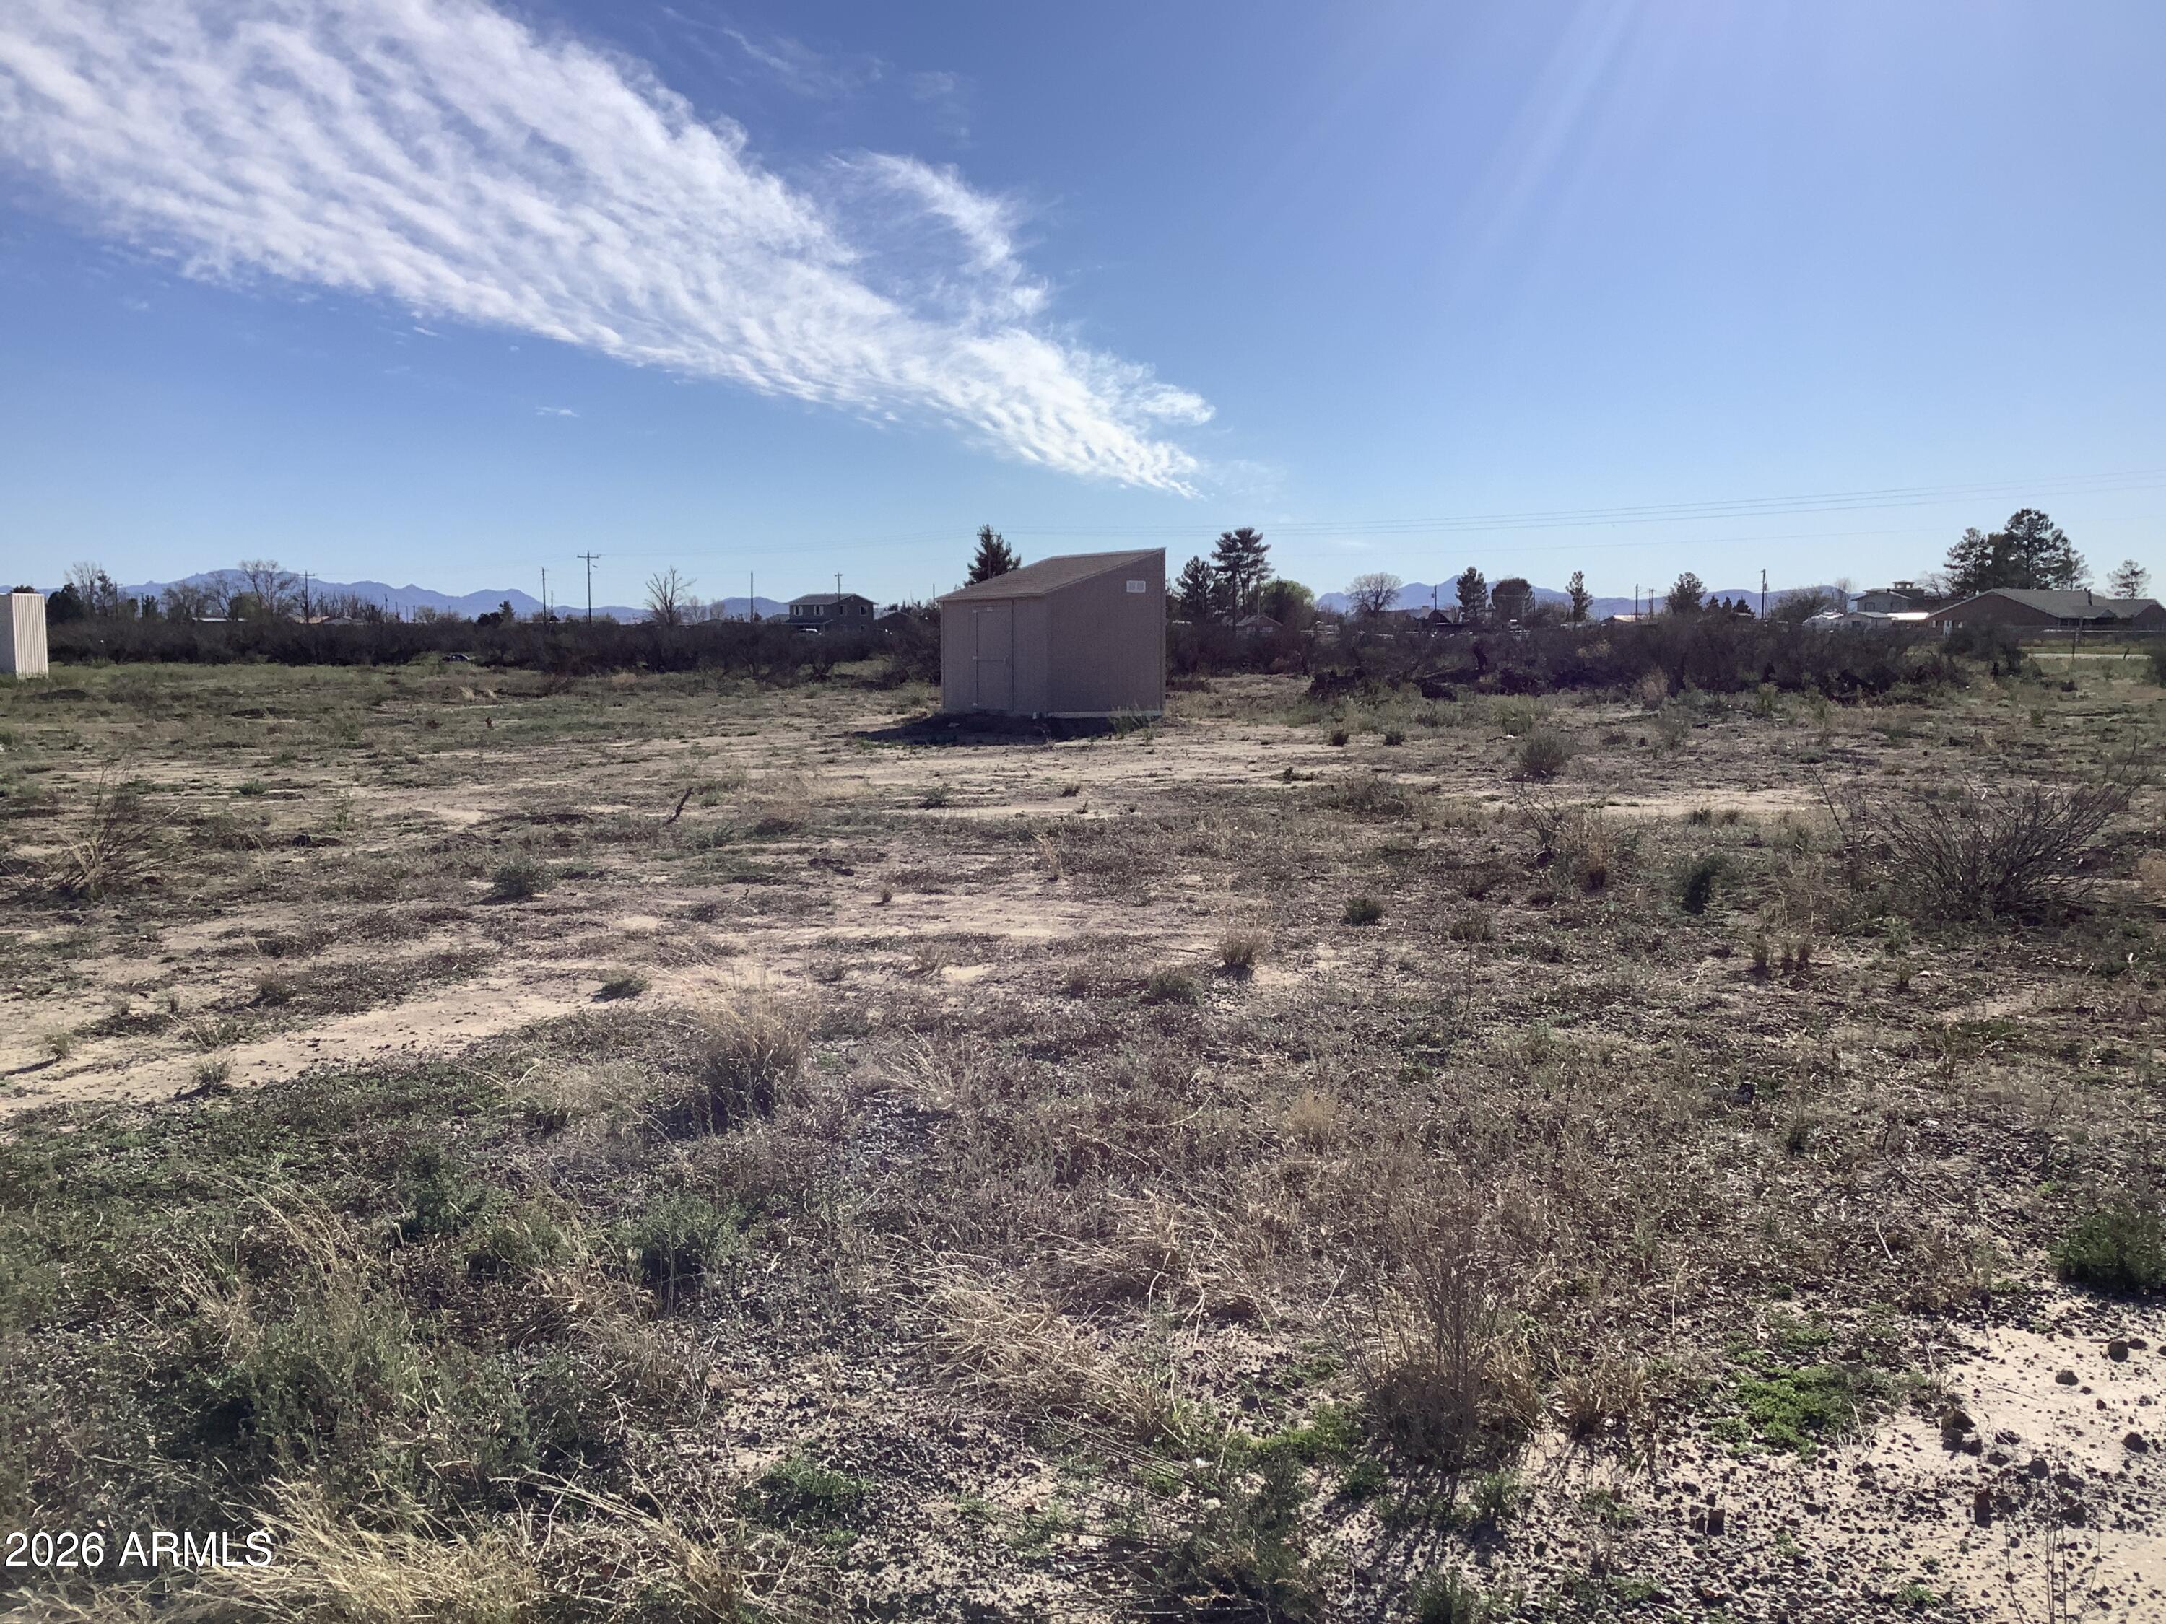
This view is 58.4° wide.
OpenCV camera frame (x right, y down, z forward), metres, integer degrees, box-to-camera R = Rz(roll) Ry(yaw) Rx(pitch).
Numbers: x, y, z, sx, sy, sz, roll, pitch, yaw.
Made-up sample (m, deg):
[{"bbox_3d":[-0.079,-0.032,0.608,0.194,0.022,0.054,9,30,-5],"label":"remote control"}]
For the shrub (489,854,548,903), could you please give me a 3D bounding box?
[{"bbox_3d":[-3.141,0.367,10.787,0.320,0.200,0.280,0,6,0],"label":"shrub"}]

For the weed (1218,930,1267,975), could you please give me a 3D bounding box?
[{"bbox_3d":[0.748,0.648,9.115,0.231,0.185,0.219,0,6,5],"label":"weed"}]

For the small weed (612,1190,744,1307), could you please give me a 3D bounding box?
[{"bbox_3d":[-0.981,1.048,4.676,0.315,0.249,0.299,-1,6,-12],"label":"small weed"}]

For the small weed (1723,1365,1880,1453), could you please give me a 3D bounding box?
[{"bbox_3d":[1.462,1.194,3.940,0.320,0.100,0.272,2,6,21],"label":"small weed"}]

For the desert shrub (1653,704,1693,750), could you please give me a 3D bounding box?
[{"bbox_3d":[7.194,-1.028,23.639,0.450,0.510,0.420,0,6,0],"label":"desert shrub"}]

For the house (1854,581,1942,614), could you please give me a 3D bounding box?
[{"bbox_3d":[114.741,-28.776,273.501,11.500,7.800,9.500,0,6,0],"label":"house"}]

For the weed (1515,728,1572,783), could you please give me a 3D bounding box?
[{"bbox_3d":[4.777,-0.600,20.145,0.598,0.533,0.568,1,6,13],"label":"weed"}]

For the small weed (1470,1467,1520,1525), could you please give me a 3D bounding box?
[{"bbox_3d":[0.699,1.152,3.287,0.080,0.075,0.070,0,6,0],"label":"small weed"}]

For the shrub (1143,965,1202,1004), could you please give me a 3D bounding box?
[{"bbox_3d":[0.386,0.739,8.417,0.250,0.140,0.237,0,6,3],"label":"shrub"}]

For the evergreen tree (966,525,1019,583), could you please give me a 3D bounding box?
[{"bbox_3d":[-7.335,-18.157,153.968,5.000,9.600,5.000,0,6,0],"label":"evergreen tree"}]

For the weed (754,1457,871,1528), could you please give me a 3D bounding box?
[{"bbox_3d":[-0.462,1.157,3.319,0.195,0.060,0.160,0,6,0],"label":"weed"}]

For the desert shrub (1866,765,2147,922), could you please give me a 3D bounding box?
[{"bbox_3d":[4.830,0.143,10.246,1.320,0.750,1.100,0,6,0],"label":"desert shrub"}]

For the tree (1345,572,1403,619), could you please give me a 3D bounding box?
[{"bbox_3d":[37.689,-26.995,250.772,7.669,8.420,7.286,1,6,8],"label":"tree"}]

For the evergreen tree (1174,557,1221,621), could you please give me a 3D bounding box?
[{"bbox_3d":[12.720,-23.945,215.571,5.276,9.165,5.013,0,6,3],"label":"evergreen tree"}]

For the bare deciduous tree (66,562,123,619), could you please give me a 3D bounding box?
[{"bbox_3d":[-117.730,-25.272,230.655,6.653,8.885,6.320,-3,6,-27],"label":"bare deciduous tree"}]

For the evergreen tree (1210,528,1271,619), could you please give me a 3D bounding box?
[{"bbox_3d":[17.525,-25.539,215.416,6.596,12.369,6.266,0,6,5],"label":"evergreen tree"}]

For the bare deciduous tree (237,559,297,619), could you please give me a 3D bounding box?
[{"bbox_3d":[-98.460,-25.634,233.618,6.900,9.200,6.500,0,6,0],"label":"bare deciduous tree"}]

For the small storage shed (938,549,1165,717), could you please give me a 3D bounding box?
[{"bbox_3d":[-0.517,-3.114,33.024,2.493,2.750,3.232,-4,7,-37],"label":"small storage shed"}]

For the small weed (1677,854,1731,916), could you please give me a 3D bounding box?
[{"bbox_3d":[3.268,0.382,10.208,0.260,0.280,0.250,0,6,0],"label":"small weed"}]

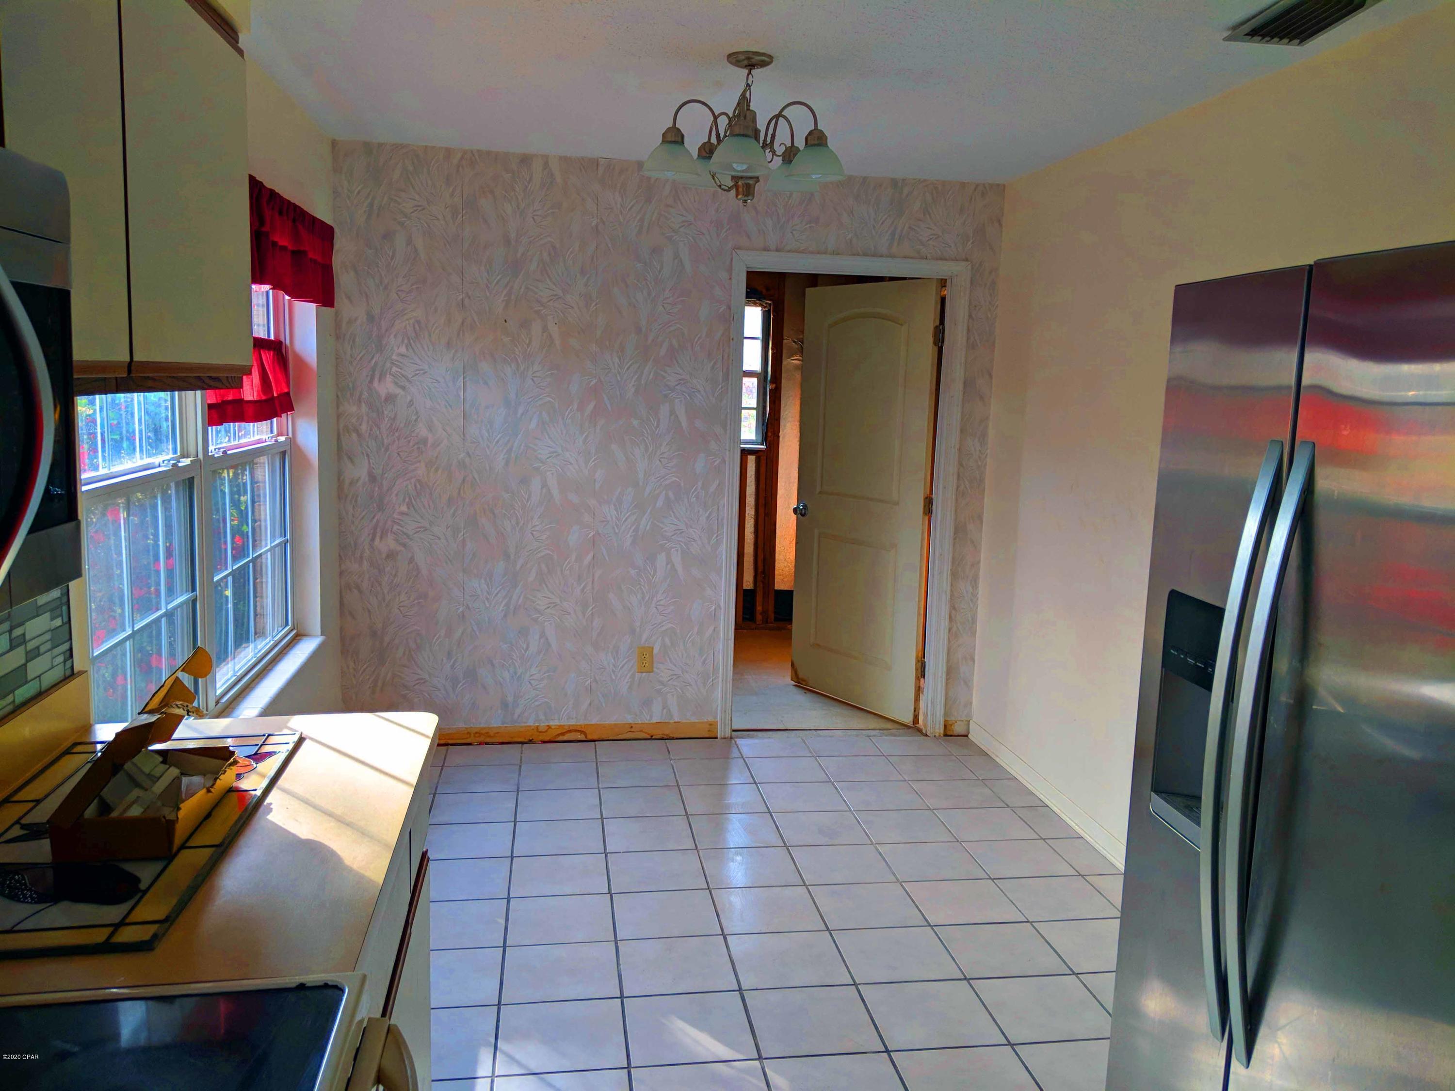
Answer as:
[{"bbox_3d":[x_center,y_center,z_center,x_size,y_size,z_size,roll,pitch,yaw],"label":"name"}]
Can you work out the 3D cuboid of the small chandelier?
[{"bbox_3d":[0.050,-1.157,3.191,0.570,0.410,0.560,0,8,-9],"label":"small chandelier"}]

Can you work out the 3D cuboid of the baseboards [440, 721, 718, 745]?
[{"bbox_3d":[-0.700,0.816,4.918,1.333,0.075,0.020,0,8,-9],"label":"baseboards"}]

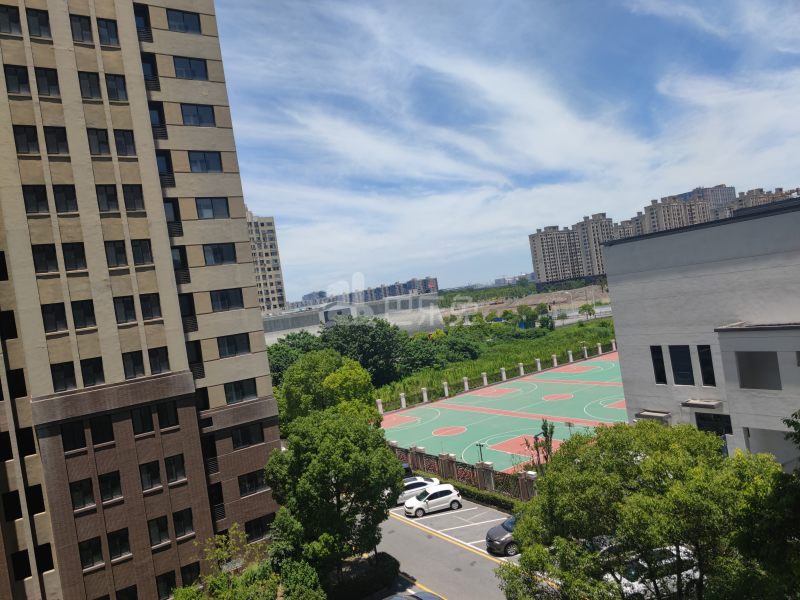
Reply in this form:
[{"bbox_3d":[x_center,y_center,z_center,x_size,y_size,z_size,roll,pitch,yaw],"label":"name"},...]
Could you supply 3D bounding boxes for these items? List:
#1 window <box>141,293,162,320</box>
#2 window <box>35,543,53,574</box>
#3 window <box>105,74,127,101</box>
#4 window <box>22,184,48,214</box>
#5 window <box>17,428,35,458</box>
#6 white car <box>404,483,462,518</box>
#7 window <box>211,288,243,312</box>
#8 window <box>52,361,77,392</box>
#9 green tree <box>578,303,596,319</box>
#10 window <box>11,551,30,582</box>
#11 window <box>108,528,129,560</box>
[{"bbox_3d":[-13.377,0.311,30.960,0.943,1.379,0.150,-9,1,-35],"label":"window"},{"bbox_3d":[-17.963,13.077,29.218,0.700,1.403,0.150,-9,1,-35],"label":"window"},{"bbox_3d":[-14.863,-11.123,30.350,0.950,1.380,0.200,-9,0,-35],"label":"window"},{"bbox_3d":[-18.054,-4.975,28.702,0.970,1.366,0.150,-9,1,-35],"label":"window"},{"bbox_3d":[-18.334,7.001,28.302,0.720,1.367,0.150,-9,1,-35],"label":"window"},{"bbox_3d":[2.206,13.520,39.270,3.980,1.470,1.690,-9,0,-12],"label":"white car"},{"bbox_3d":[-11.111,0.003,37.176,2.036,1.319,0.150,-9,1,-35],"label":"window"},{"bbox_3d":[-16.416,3.788,28.252,0.947,1.344,0.150,-9,1,-35],"label":"window"},{"bbox_3d":[54.105,3.384,167.467,4.700,4.600,4.700,-8,1,18],"label":"green tree"},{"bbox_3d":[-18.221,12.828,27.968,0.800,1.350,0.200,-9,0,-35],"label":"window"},{"bbox_3d":[-14.094,12.289,29.090,0.938,1.344,0.150,-9,1,-35],"label":"window"}]

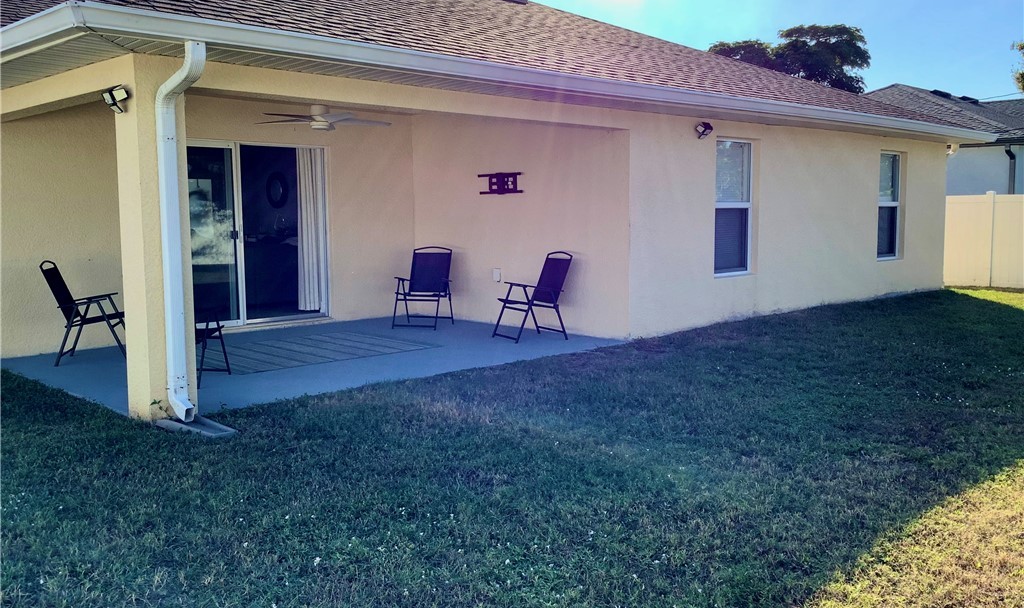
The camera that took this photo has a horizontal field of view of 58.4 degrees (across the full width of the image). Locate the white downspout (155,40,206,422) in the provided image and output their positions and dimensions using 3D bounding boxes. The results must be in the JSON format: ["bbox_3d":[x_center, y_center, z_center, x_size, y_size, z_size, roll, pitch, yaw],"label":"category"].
[{"bbox_3d":[-2.036,-0.402,5.745,0.520,2.370,0.095,6,9,45],"label":"white downspout"}]

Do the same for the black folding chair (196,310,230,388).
[{"bbox_3d":[-2.631,0.168,7.251,0.575,0.910,0.700,1,6,9],"label":"black folding chair"}]

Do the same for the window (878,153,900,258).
[{"bbox_3d":[5.668,-1.487,13.976,0.090,1.610,0.930,6,9,45],"label":"window"}]

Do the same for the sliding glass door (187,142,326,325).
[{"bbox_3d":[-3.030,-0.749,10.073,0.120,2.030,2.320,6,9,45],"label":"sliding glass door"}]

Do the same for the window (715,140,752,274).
[{"bbox_3d":[2.559,-1.143,10.872,0.090,1.610,0.930,6,9,45],"label":"window"}]

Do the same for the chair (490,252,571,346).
[{"bbox_3d":[0.222,-0.093,9.598,0.700,0.910,0.575,-4,7,-29],"label":"chair"}]

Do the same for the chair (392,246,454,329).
[{"bbox_3d":[-1.014,-0.194,10.571,0.575,0.910,0.700,1,6,14],"label":"chair"}]

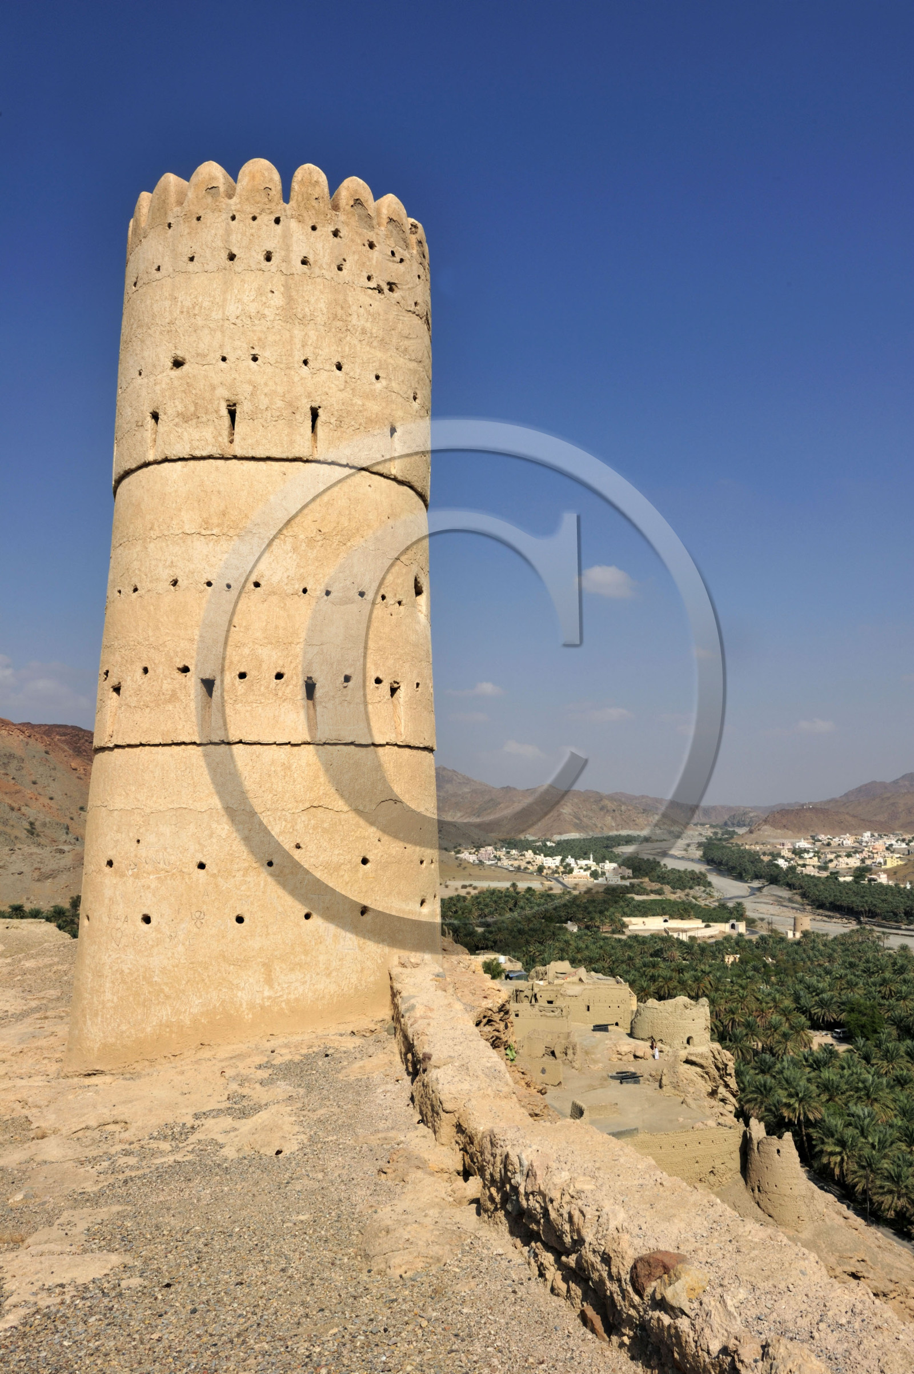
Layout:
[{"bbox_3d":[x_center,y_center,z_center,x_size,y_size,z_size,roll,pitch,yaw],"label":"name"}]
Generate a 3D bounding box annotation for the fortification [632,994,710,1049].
[{"bbox_3d":[28.280,44.030,131.000,10.200,5.900,9.900,0,-7,0],"label":"fortification"}]

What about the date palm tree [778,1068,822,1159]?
[{"bbox_3d":[49.590,61.690,143.000,6.300,12.200,6.300,0,-7,0],"label":"date palm tree"}]

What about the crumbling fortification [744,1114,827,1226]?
[{"bbox_3d":[33.940,50.340,103.000,7.600,9.200,7.300,0,-7,0],"label":"crumbling fortification"}]

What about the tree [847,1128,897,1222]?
[{"bbox_3d":[50.950,60.220,122.000,6.200,10.800,6.200,0,-7,0],"label":"tree"}]

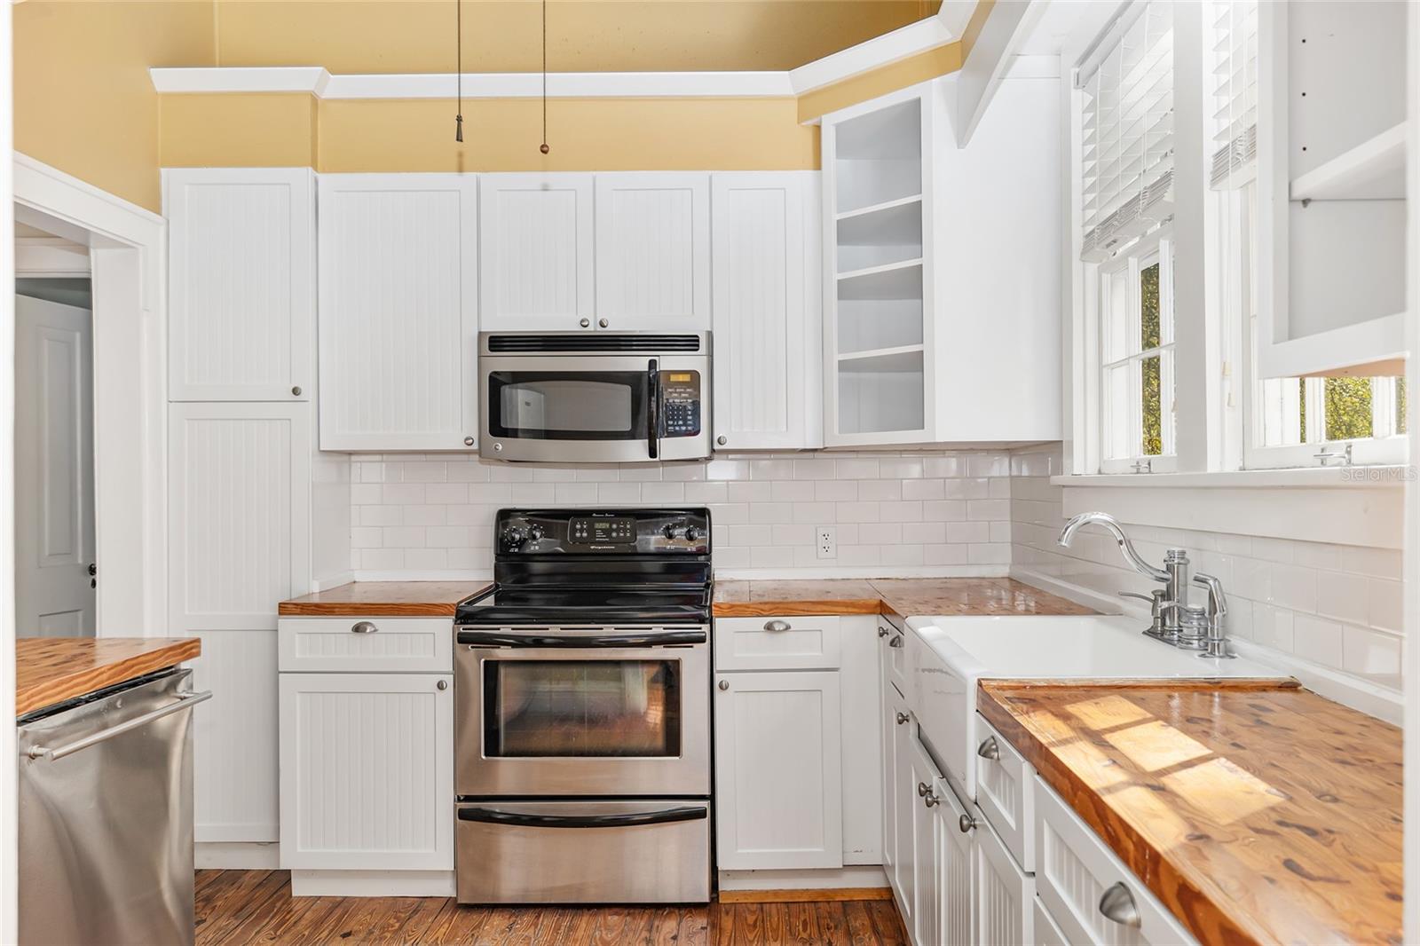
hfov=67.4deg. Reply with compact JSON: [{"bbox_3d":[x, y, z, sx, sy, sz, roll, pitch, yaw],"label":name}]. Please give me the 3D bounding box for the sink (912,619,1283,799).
[{"bbox_3d":[0.735,0.460,2.225,0.555,0.225,0.760,0,0,2],"label":"sink"}]

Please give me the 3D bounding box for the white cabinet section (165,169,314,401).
[{"bbox_3d":[-1.531,-0.613,3.468,0.480,0.757,0.030,0,0,1],"label":"white cabinet section"}]

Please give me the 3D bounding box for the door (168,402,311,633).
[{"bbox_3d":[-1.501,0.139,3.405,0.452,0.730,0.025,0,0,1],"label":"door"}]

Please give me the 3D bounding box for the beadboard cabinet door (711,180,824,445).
[{"bbox_3d":[0.185,-0.532,3.515,0.366,0.915,0.030,0,0,1],"label":"beadboard cabinet door"}]

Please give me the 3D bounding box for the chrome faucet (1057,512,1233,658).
[{"bbox_3d":[0.901,0.225,2.252,0.295,0.278,0.350,0,0,1],"label":"chrome faucet"}]

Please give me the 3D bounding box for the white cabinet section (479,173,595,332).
[{"bbox_3d":[-0.567,-0.721,3.493,0.366,0.513,0.025,0,0,1],"label":"white cabinet section"}]

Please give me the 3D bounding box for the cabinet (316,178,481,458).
[{"bbox_3d":[-1.023,-0.528,3.500,0.518,0.906,0.025,0,0,1],"label":"cabinet"}]

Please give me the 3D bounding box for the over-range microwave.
[{"bbox_3d":[-0.371,-0.246,3.618,0.752,0.429,0.395,0,0,1],"label":"over-range microwave"}]

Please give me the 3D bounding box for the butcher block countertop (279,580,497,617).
[{"bbox_3d":[-1.020,0.409,3.500,0.526,0.042,0.640,0,0,1],"label":"butcher block countertop"}]

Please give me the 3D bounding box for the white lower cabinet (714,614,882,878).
[{"bbox_3d":[0.270,0.845,3.490,0.505,0.840,0.600,0,0,1],"label":"white lower cabinet"}]

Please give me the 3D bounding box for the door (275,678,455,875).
[{"bbox_3d":[-1.020,0.886,3.175,0.521,0.585,0.025,0,0,1],"label":"door"}]

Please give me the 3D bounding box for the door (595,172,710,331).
[{"bbox_3d":[-0.188,-0.729,3.515,0.379,0.522,0.030,0,0,1],"label":"door"}]

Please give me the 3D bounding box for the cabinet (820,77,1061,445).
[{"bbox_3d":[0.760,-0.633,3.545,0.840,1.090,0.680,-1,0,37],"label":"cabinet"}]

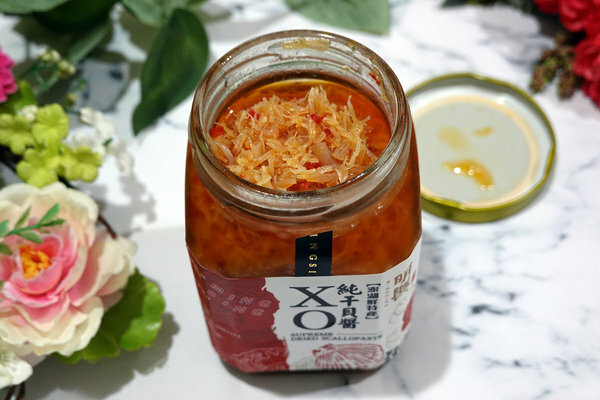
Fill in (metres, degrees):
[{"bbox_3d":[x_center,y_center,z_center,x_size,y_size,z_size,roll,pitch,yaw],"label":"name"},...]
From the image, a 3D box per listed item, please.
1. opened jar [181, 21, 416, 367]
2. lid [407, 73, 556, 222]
[{"bbox_3d":[0.001,0.004,0.337,0.071,0.113,0.071,-2,58,0],"label":"opened jar"},{"bbox_3d":[0.070,-0.022,0.412,0.068,0.010,0.068,-1,58,1],"label":"lid"}]

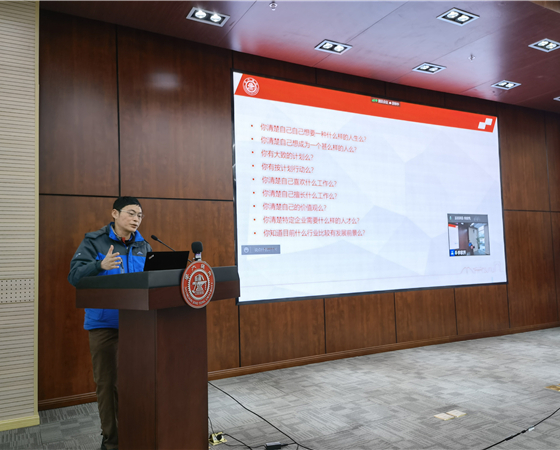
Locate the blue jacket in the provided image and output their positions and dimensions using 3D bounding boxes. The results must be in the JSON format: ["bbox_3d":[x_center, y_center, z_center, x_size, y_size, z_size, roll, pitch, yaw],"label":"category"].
[{"bbox_3d":[-1.134,0.347,3.150,0.400,0.710,0.540,-4,-5,37],"label":"blue jacket"}]

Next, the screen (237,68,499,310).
[{"bbox_3d":[1.496,-0.424,6.242,4.563,2.613,0.080,0,-4,-29],"label":"screen"}]

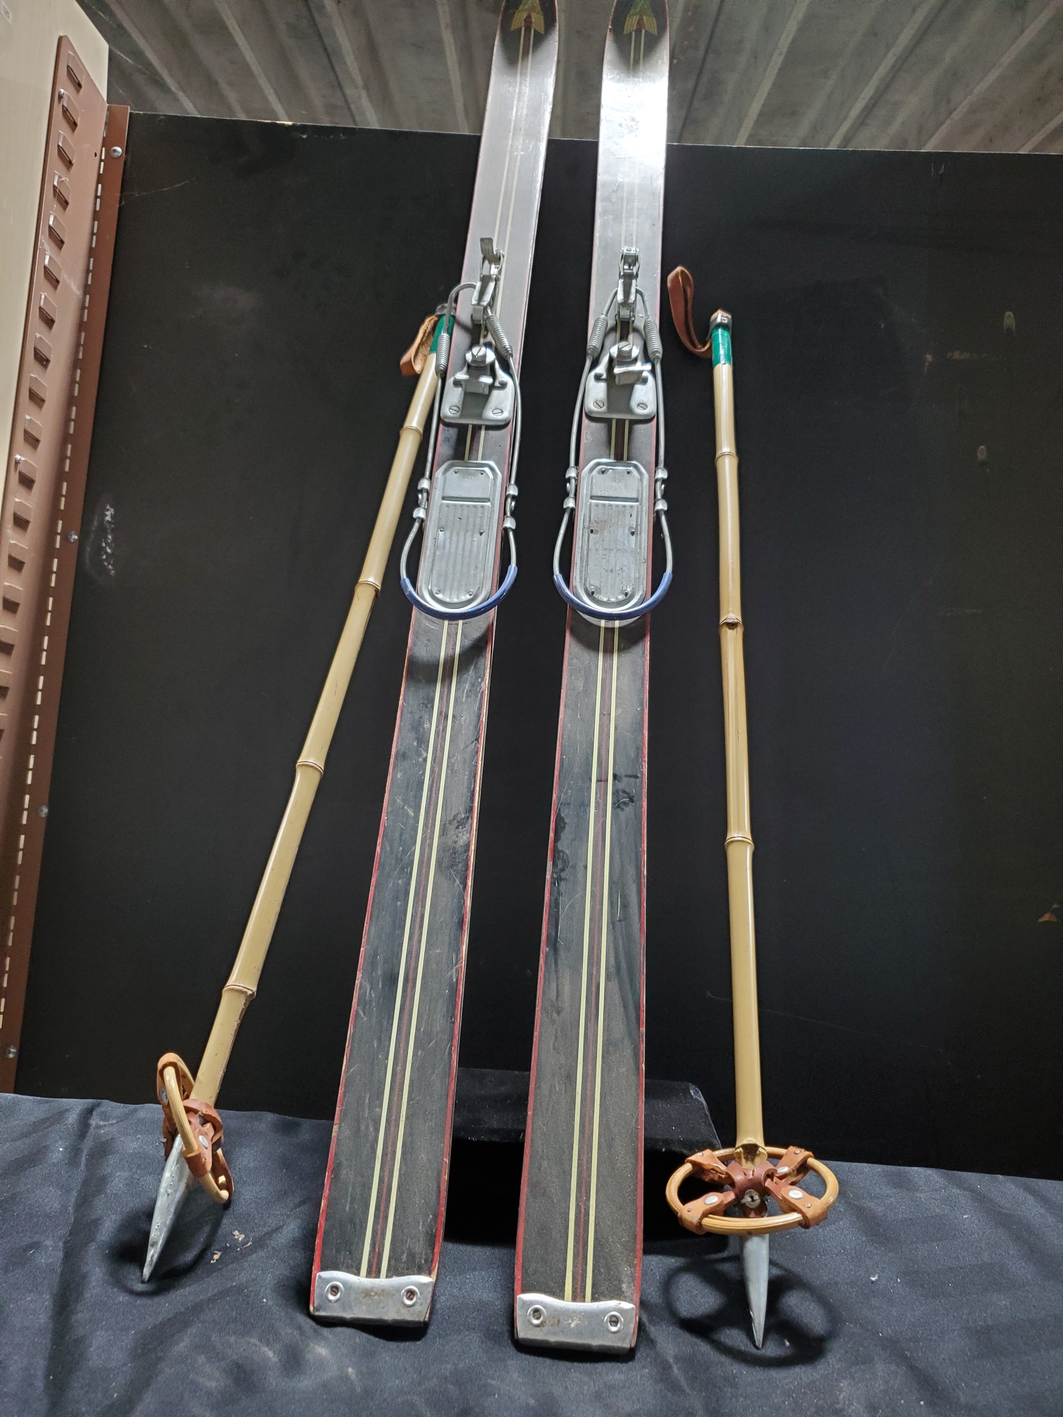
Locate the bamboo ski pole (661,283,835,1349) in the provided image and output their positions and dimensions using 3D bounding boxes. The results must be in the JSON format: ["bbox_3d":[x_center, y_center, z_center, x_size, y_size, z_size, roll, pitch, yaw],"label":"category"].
[{"bbox_3d":[0.204,-0.050,1.073,0.132,1.194,0.115,-2,-34,11],"label":"bamboo ski pole"}]

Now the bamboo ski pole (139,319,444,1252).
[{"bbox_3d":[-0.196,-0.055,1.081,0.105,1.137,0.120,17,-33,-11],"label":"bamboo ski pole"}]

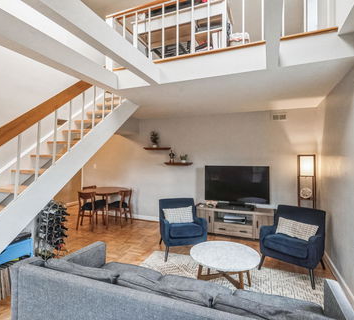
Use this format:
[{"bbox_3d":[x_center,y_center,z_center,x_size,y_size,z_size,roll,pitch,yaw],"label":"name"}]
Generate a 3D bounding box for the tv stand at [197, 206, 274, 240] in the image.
[{"bbox_3d":[1.159,1.248,4.315,1.460,0.526,0.380,1,0,23],"label":"tv stand"}]

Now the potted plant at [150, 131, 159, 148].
[{"bbox_3d":[-0.510,-0.469,4.900,0.190,0.400,0.180,0,0,0],"label":"potted plant"}]

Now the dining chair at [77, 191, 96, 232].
[{"bbox_3d":[-1.820,1.052,4.550,0.470,0.780,0.480,0,0,13],"label":"dining chair"}]

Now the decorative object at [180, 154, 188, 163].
[{"bbox_3d":[0.150,-0.028,4.660,0.165,0.180,0.150,0,0,20],"label":"decorative object"}]

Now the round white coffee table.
[{"bbox_3d":[0.539,1.275,2.420,0.774,0.423,0.774,1,0,0],"label":"round white coffee table"}]

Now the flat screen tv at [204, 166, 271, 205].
[{"bbox_3d":[1.186,0.501,4.298,1.241,0.737,0.080,1,0,23],"label":"flat screen tv"}]

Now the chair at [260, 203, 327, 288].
[{"bbox_3d":[1.600,1.112,2.952,0.679,0.788,0.715,0,-1,45],"label":"chair"}]

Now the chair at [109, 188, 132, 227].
[{"bbox_3d":[-1.285,1.054,4.760,0.470,0.780,0.460,0,0,28],"label":"chair"}]

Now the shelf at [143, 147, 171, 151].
[{"bbox_3d":[-0.446,-0.249,4.880,0.630,0.050,0.140,0,0,20],"label":"shelf"}]

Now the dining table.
[{"bbox_3d":[-1.600,1.069,4.780,1.060,0.750,1.060,0,0,20],"label":"dining table"}]

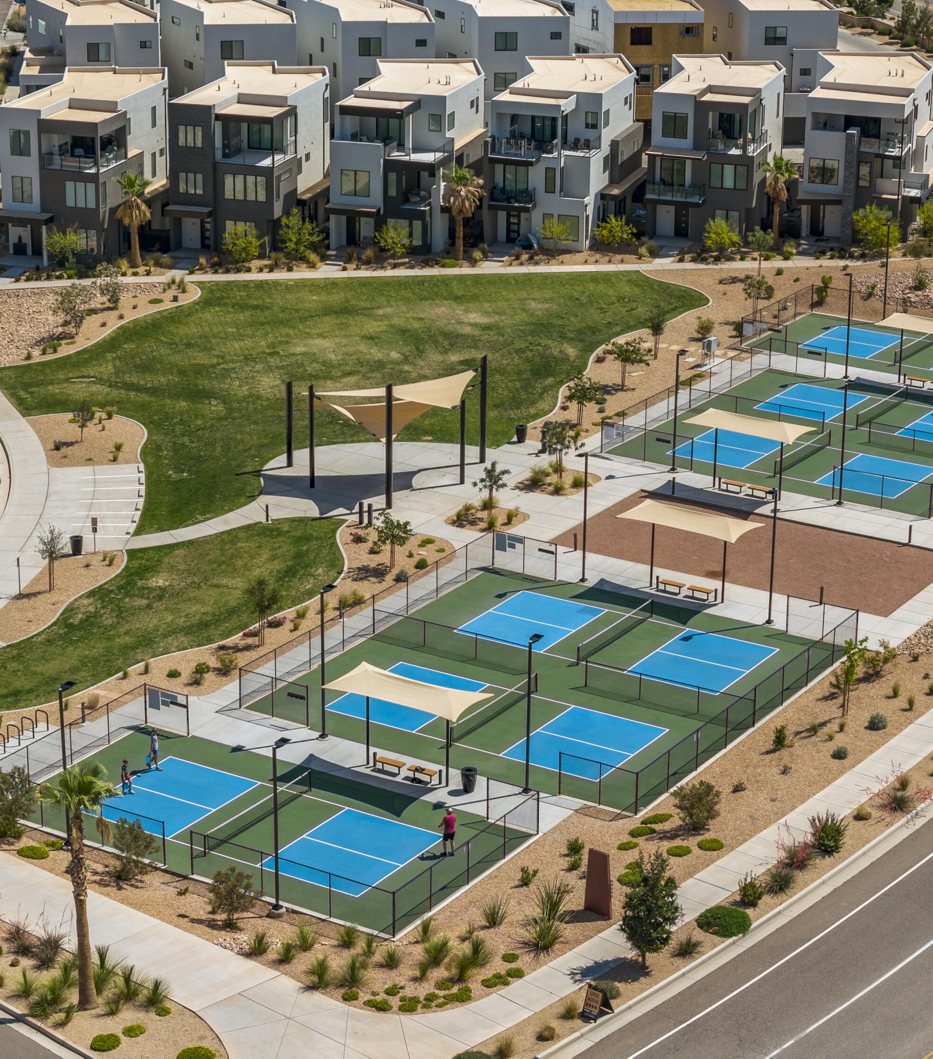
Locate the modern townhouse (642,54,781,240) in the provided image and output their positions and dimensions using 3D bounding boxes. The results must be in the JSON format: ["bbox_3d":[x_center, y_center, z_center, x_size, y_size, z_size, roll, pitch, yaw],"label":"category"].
[{"bbox_3d":[18.052,-27.940,209.856,8.670,10.800,17.600,5,20,13],"label":"modern townhouse"}]

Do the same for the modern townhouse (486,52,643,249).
[{"bbox_3d":[7.629,-27.873,209.758,9.760,10.800,17.600,5,20,13],"label":"modern townhouse"}]

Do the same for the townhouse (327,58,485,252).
[{"bbox_3d":[-3.973,-27.522,208.674,8.960,10.800,17.600,5,20,13],"label":"townhouse"}]

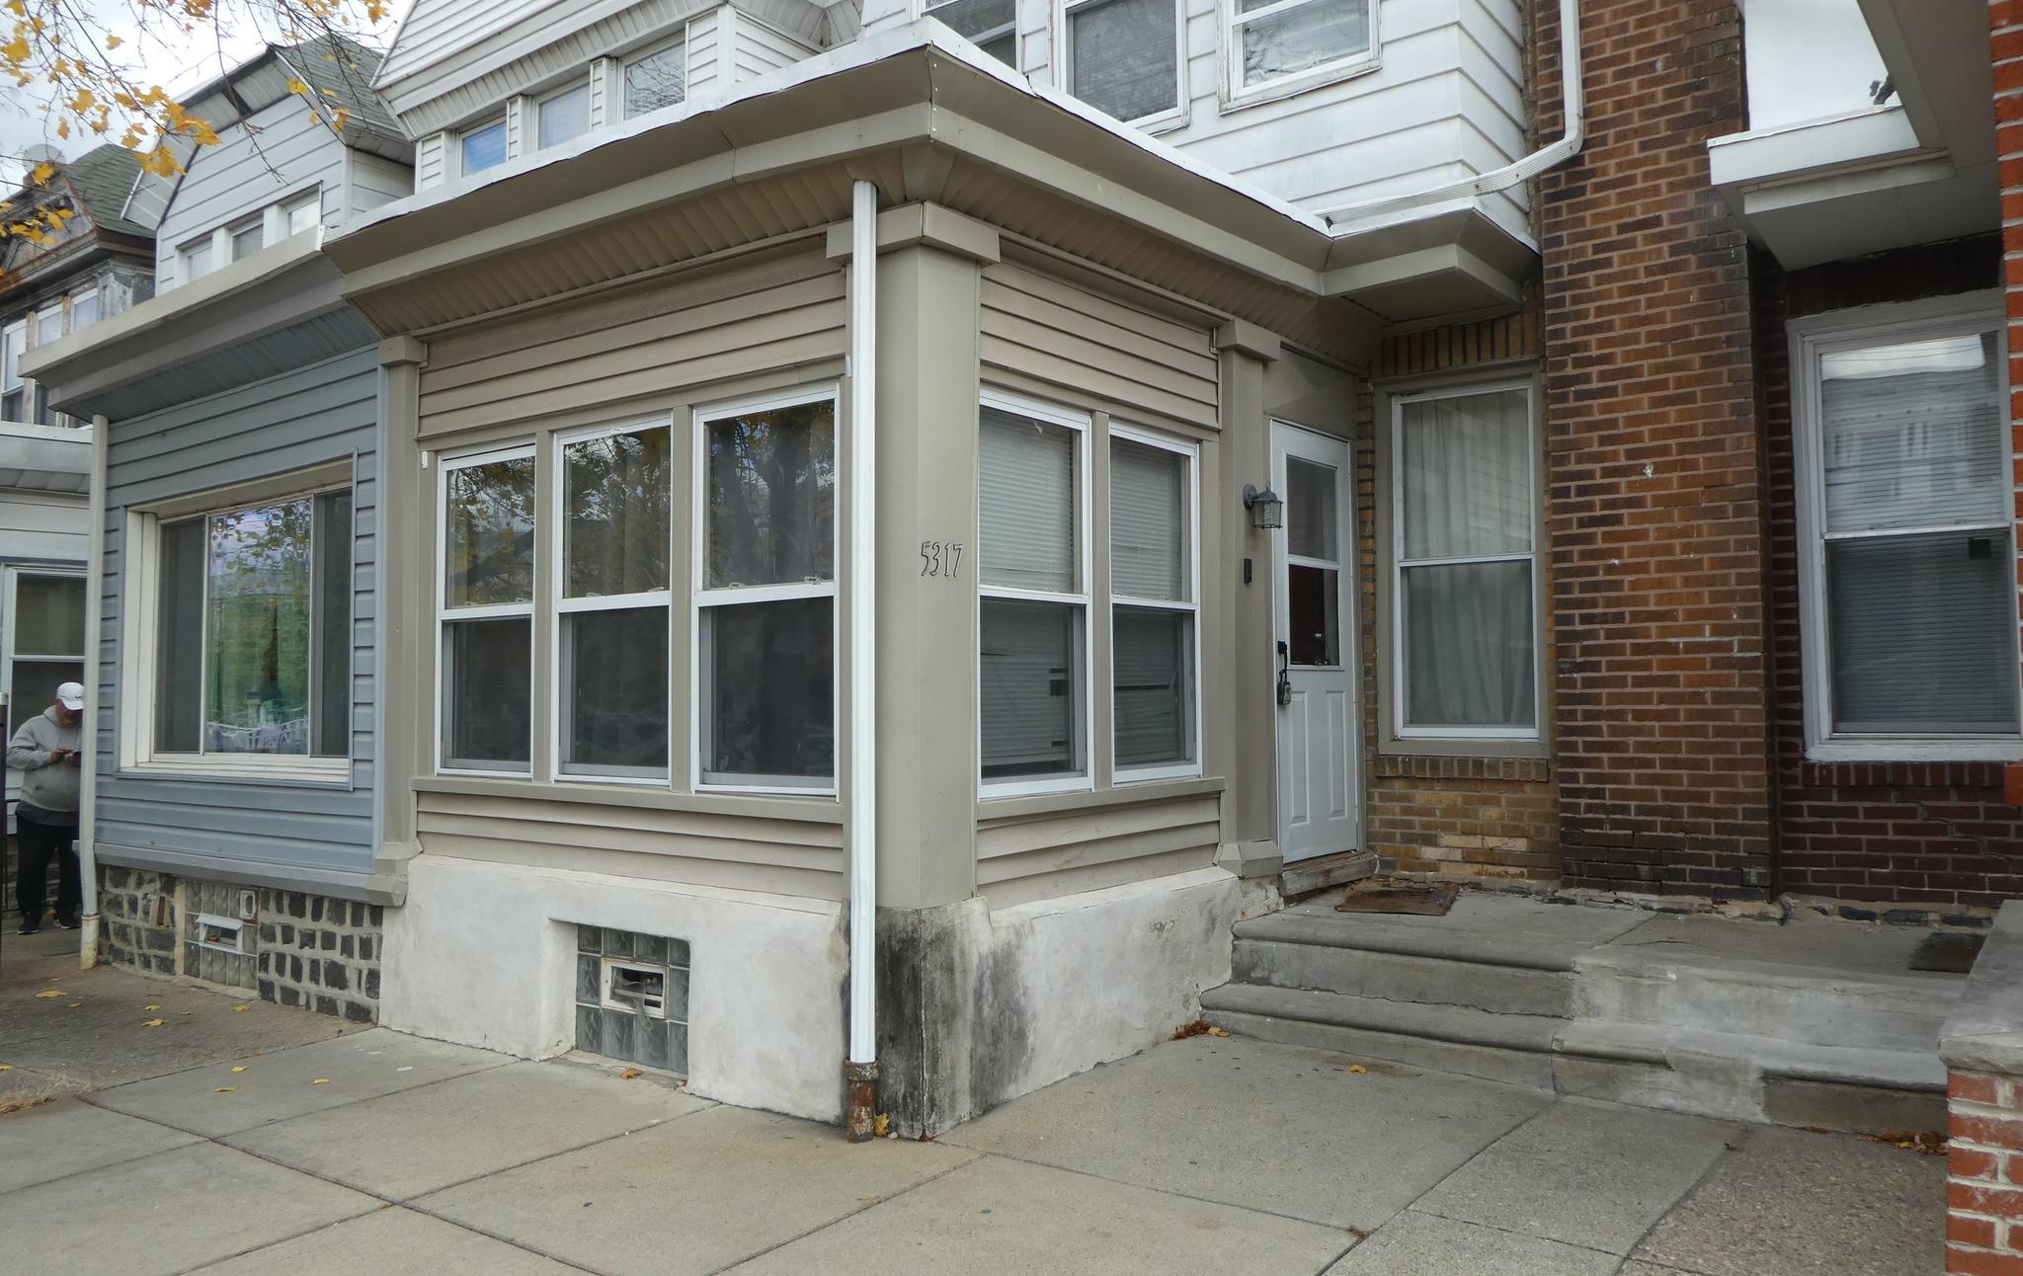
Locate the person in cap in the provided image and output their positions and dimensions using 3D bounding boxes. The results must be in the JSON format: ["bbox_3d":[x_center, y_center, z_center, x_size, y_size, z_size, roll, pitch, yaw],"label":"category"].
[{"bbox_3d":[-6.511,1.131,9.512,0.420,1.680,0.560,-2,-3,38],"label":"person in cap"}]

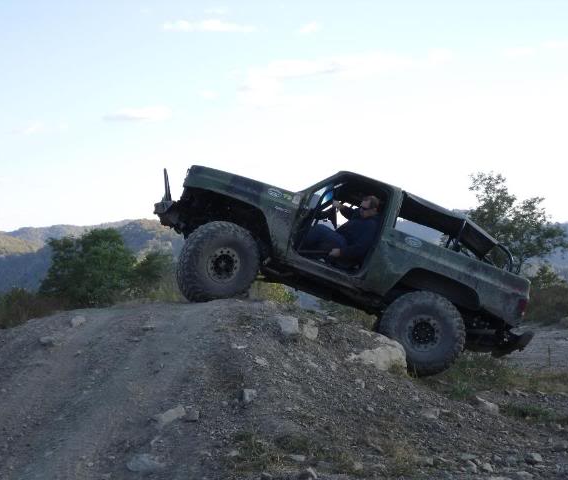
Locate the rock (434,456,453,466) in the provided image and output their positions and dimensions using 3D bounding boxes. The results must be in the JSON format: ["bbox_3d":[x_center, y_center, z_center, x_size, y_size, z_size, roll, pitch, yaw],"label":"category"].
[{"bbox_3d":[1.132,1.572,8.531,0.127,0.060,0.102,0,-1,0],"label":"rock"}]

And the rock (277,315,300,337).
[{"bbox_3d":[0.049,0.936,13.163,0.262,0.219,0.209,0,-1,0],"label":"rock"}]

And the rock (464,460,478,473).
[{"bbox_3d":[1.265,1.528,8.107,0.094,0.073,0.075,0,-1,0],"label":"rock"}]

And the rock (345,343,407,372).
[{"bbox_3d":[1.044,1.326,13.561,0.669,0.281,0.535,0,-1,0],"label":"rock"}]

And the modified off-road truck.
[{"bbox_3d":[0.852,0.217,15.436,5.040,2.150,2.100,19,4,12],"label":"modified off-road truck"}]

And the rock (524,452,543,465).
[{"bbox_3d":[1.748,1.531,8.420,0.126,0.074,0.101,0,-1,0],"label":"rock"}]

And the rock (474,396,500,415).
[{"bbox_3d":[1.889,1.536,11.158,0.240,0.147,0.192,0,-1,0],"label":"rock"}]

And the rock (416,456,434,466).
[{"bbox_3d":[1.004,1.572,8.531,0.127,0.060,0.102,0,-1,0],"label":"rock"}]

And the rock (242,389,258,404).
[{"bbox_3d":[-0.294,1.372,10.534,0.140,0.129,0.112,0,-1,0],"label":"rock"}]

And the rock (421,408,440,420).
[{"bbox_3d":[1.359,1.618,11.144,0.185,0.096,0.148,0,-1,0],"label":"rock"}]

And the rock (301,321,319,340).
[{"bbox_3d":[0.277,0.983,13.047,0.195,0.201,0.156,0,-1,0],"label":"rock"}]

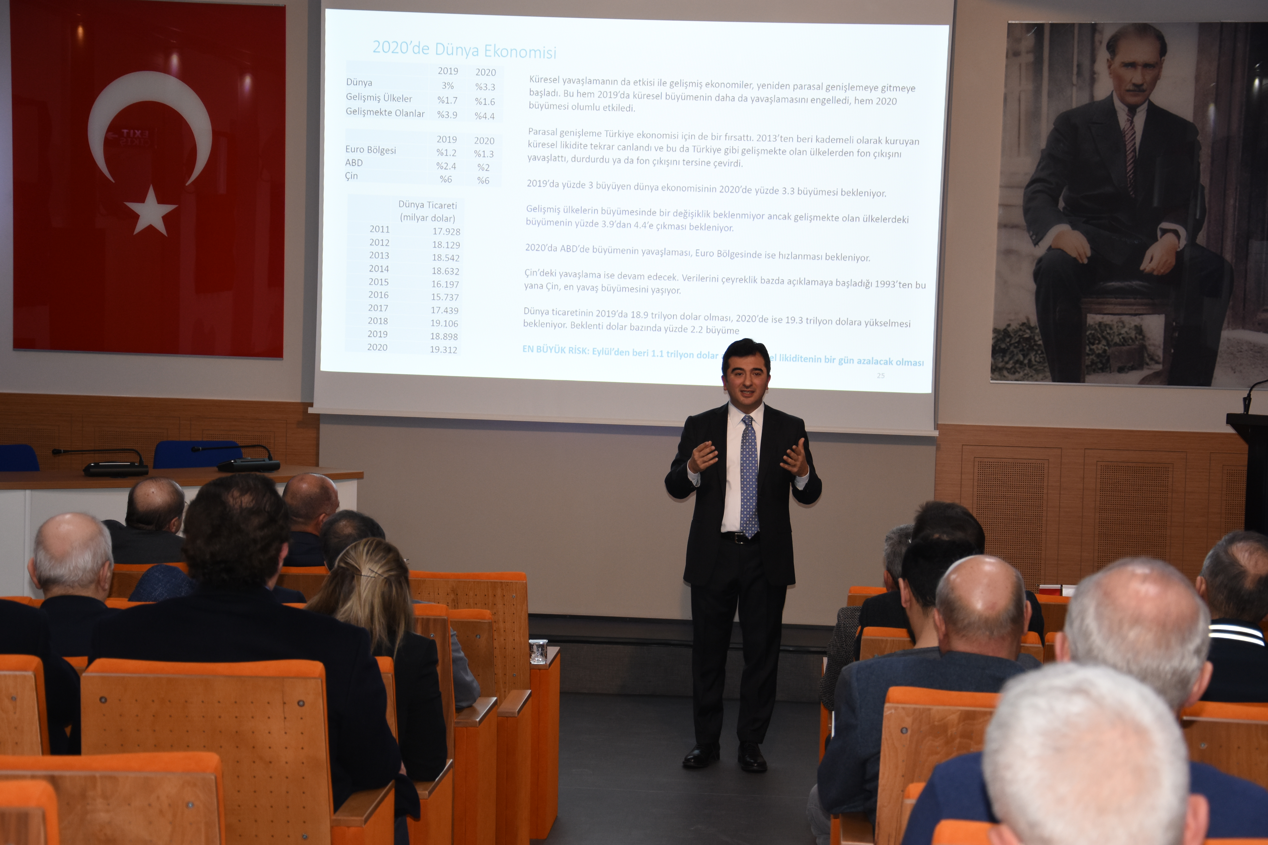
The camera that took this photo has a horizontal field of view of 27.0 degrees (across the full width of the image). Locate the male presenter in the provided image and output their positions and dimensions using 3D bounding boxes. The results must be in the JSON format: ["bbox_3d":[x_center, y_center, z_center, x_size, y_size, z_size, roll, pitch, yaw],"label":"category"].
[{"bbox_3d":[0.429,0.550,10.645,0.620,1.755,0.440,2,7,3],"label":"male presenter"}]

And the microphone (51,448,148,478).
[{"bbox_3d":[-2.351,0.179,11.718,0.430,0.115,0.140,0,7,-10],"label":"microphone"}]

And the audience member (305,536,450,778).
[{"bbox_3d":[-0.708,0.904,6.975,0.480,1.260,0.800,2,7,2],"label":"audience member"}]

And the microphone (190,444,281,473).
[{"bbox_3d":[-1.786,0.167,11.916,0.410,0.115,0.140,0,7,-14],"label":"microphone"}]

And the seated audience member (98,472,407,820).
[{"bbox_3d":[-0.854,0.784,5.943,0.640,1.360,0.800,2,7,2],"label":"seated audience member"}]

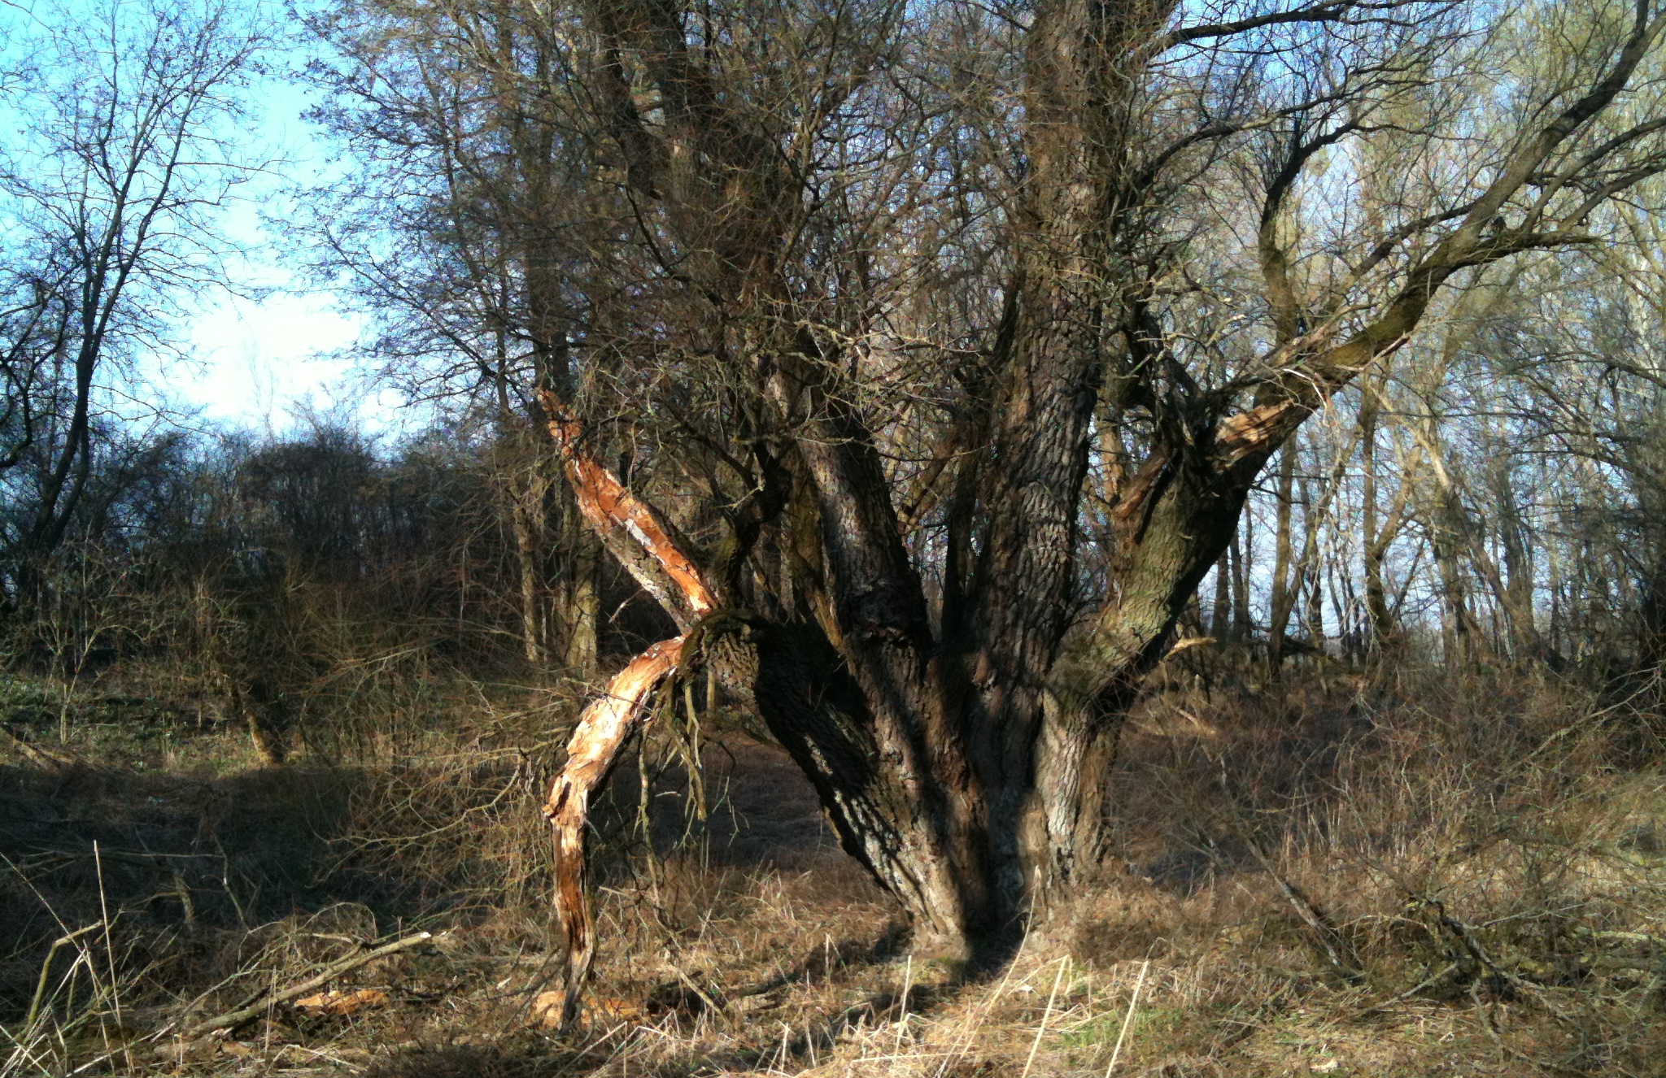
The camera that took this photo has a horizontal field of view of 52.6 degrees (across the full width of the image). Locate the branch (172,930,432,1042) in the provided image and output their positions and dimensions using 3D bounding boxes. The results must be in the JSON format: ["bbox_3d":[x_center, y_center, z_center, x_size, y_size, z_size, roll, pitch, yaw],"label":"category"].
[{"bbox_3d":[-2.120,1.820,6.950,0.150,0.220,1.220,-2,-4,34],"label":"branch"}]

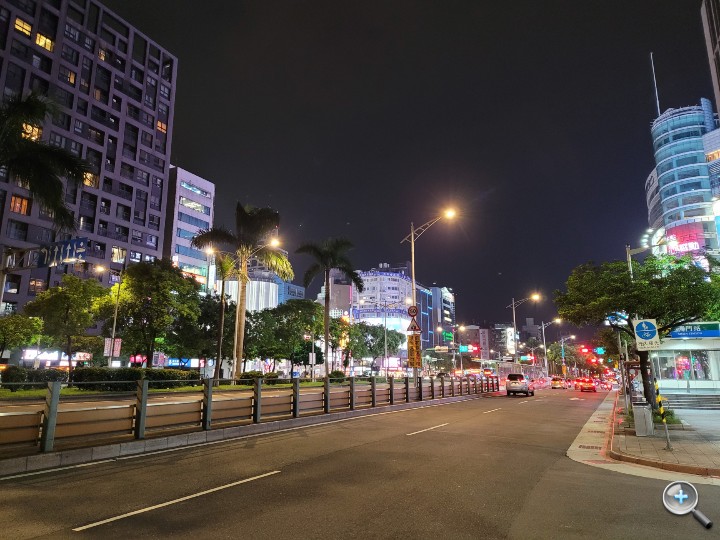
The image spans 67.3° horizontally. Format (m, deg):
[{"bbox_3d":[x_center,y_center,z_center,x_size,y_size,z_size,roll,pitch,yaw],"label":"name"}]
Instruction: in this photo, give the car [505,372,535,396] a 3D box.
[{"bbox_3d":[14.179,10.101,47.590,1.770,1.750,4.500,-5,-12,24],"label":"car"}]

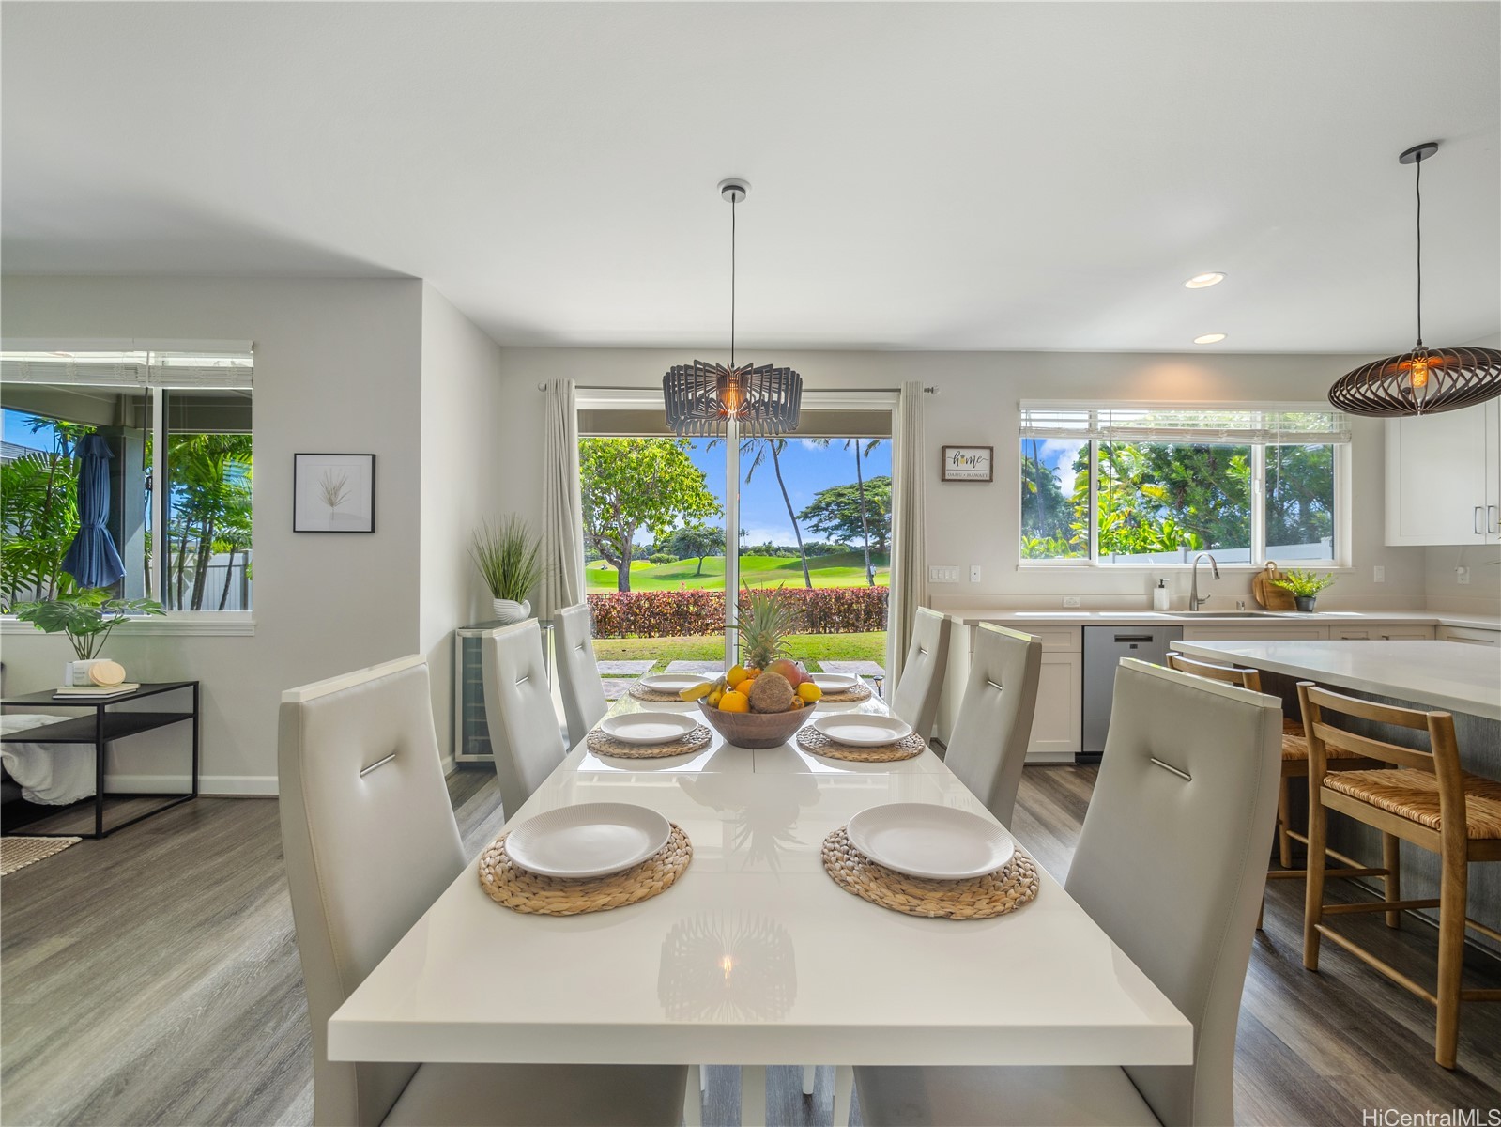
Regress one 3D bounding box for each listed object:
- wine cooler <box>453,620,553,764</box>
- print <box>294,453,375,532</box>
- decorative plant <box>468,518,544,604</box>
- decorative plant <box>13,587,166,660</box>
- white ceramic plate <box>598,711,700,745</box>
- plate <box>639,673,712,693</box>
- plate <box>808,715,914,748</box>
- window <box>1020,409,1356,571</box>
[{"bbox_3d":[-1.423,0.808,3.733,0.545,0.850,0.480,0,1,-1],"label":"wine cooler"},{"bbox_3d":[-2.162,-0.363,3.160,0.410,0.415,0.025,0,1,-1],"label":"print"},{"bbox_3d":[-1.515,-0.026,3.790,0.460,0.560,0.410,0,1,0],"label":"decorative plant"},{"bbox_3d":[-3.132,0.316,2.894,0.580,0.400,0.470,0,1,-1],"label":"decorative plant"},{"bbox_3d":[-0.304,0.494,1.823,0.295,0.027,0.295,0,1,-1],"label":"white ceramic plate"},{"bbox_3d":[-0.280,0.463,2.273,0.272,0.026,0.272,0,1,0],"label":"plate"},{"bbox_3d":[0.308,0.472,1.687,0.274,0.026,0.274,0,1,0],"label":"plate"},{"bbox_3d":[3.092,-0.551,4.342,2.391,1.155,0.120,0,1,-1],"label":"window"}]

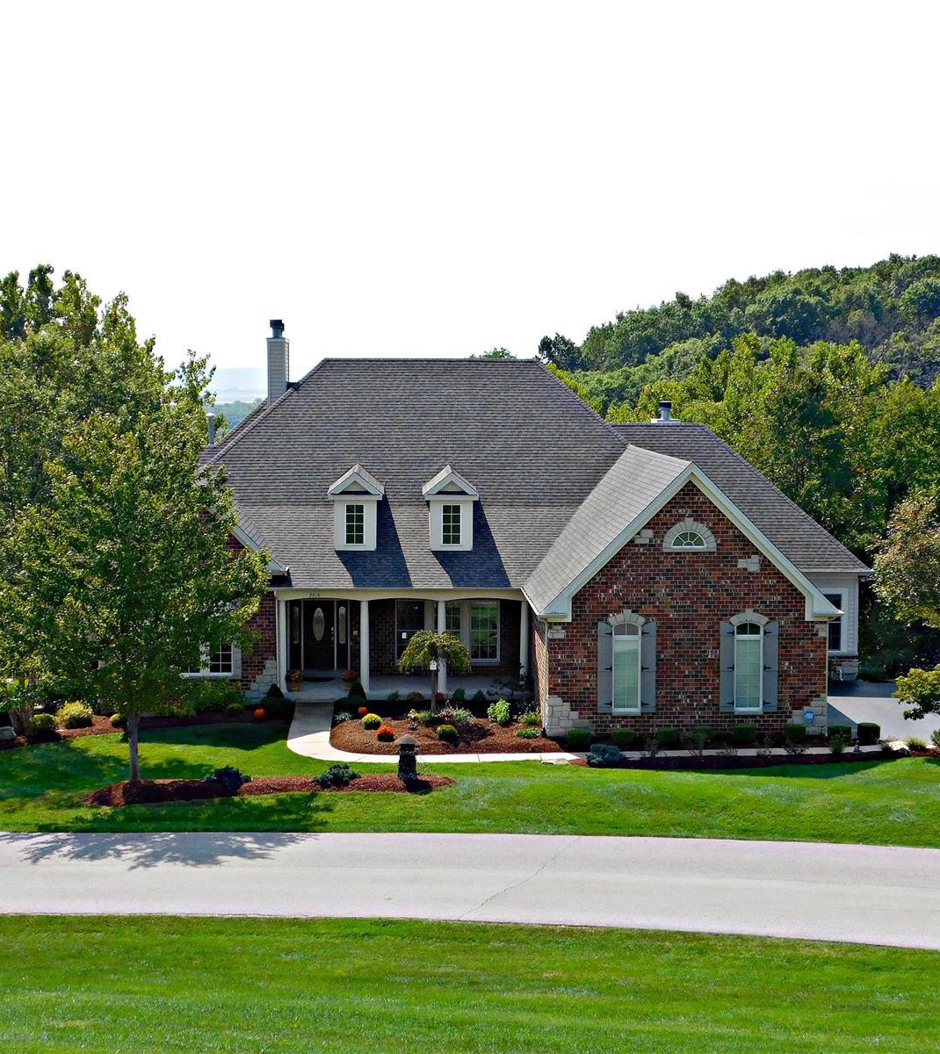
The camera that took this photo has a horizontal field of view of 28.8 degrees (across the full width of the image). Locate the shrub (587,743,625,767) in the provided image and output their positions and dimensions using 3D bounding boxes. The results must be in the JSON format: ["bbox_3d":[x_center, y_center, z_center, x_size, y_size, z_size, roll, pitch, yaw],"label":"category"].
[{"bbox_3d":[3.063,5.125,41.100,0.864,0.518,0.821,0,5,-2],"label":"shrub"}]

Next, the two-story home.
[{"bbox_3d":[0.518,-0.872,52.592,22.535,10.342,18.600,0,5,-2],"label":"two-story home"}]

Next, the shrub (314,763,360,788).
[{"bbox_3d":[-2.870,5.338,39.300,1.039,0.506,0.987,0,5,-2],"label":"shrub"}]

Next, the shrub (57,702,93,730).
[{"bbox_3d":[-9.765,4.672,45.200,0.869,0.659,0.826,0,5,-2],"label":"shrub"}]

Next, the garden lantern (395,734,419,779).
[{"bbox_3d":[-1.444,5.229,41.759,0.520,1.000,0.520,0,5,-3],"label":"garden lantern"}]

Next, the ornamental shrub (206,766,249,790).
[{"bbox_3d":[-5.168,5.367,39.000,0.891,0.512,0.846,0,5,-2],"label":"ornamental shrub"}]

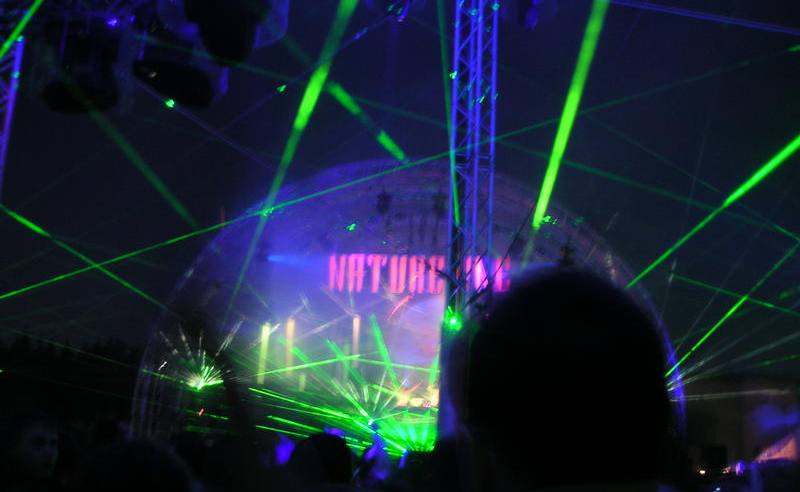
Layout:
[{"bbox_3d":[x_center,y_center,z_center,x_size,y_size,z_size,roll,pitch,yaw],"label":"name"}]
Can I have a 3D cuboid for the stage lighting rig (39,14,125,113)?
[{"bbox_3d":[-2.198,-1.259,5.900,0.500,0.560,0.420,5,-14,-9],"label":"stage lighting rig"}]

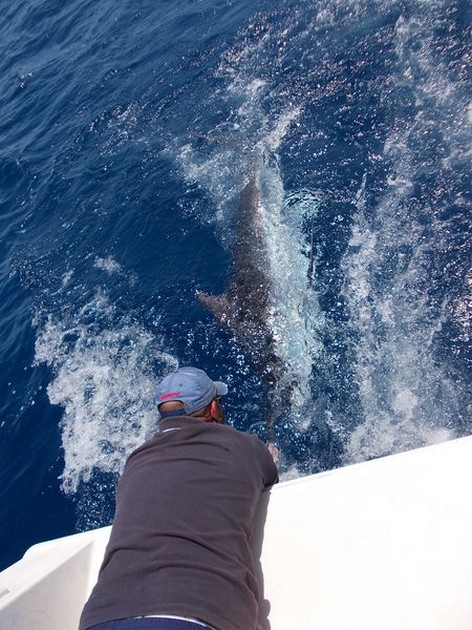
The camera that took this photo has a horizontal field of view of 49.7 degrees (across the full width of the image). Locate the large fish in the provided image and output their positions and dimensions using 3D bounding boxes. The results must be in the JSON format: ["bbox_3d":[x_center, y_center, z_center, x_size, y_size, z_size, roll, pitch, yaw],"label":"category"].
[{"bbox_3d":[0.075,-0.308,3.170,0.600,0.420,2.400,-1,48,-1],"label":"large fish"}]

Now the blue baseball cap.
[{"bbox_3d":[-0.142,0.210,1.579,0.180,0.130,0.275,-8,16,26],"label":"blue baseball cap"}]

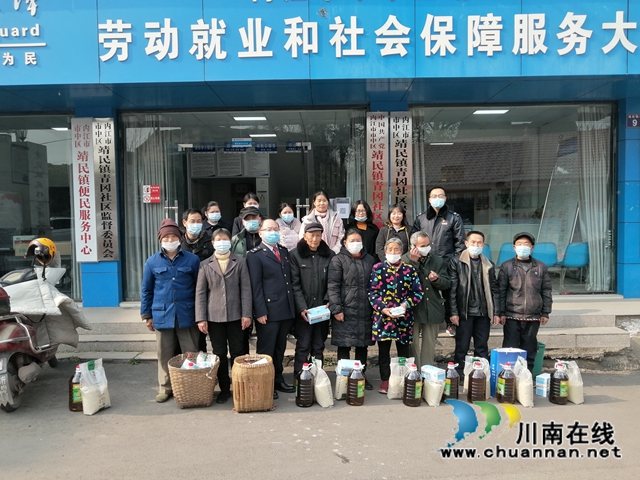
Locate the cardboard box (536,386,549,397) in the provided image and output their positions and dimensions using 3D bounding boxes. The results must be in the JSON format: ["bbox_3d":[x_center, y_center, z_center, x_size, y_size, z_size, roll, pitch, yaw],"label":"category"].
[{"bbox_3d":[2.177,1.438,4.829,0.100,0.100,0.180,1,4,45],"label":"cardboard box"}]

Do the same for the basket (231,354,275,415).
[{"bbox_3d":[-0.583,1.237,4.352,0.360,0.390,0.340,-1,4,0],"label":"basket"}]

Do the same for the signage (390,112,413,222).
[{"bbox_3d":[1.155,-0.782,7.094,0.310,2.038,0.050,-1,2,0],"label":"signage"}]

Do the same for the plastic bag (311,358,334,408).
[{"bbox_3d":[0.027,1.261,4.450,0.210,0.400,0.140,-3,3,-37],"label":"plastic bag"}]

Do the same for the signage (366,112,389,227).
[{"bbox_3d":[0.816,-0.774,6.963,0.310,2.020,0.040,-1,4,0],"label":"signage"}]

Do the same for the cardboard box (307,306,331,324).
[{"bbox_3d":[-0.013,0.664,4.390,0.185,0.090,0.100,-11,14,6],"label":"cardboard box"}]

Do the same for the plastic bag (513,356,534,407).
[{"bbox_3d":[1.864,1.282,4.561,0.120,0.420,0.200,-2,3,-28],"label":"plastic bag"}]

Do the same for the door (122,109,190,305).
[{"bbox_3d":[-2.410,-0.465,7.315,0.969,2.719,0.060,-1,2,0],"label":"door"}]

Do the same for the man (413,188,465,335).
[{"bbox_3d":[1.397,0.227,5.896,0.590,1.712,0.360,-1,2,3],"label":"man"}]

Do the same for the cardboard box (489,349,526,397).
[{"bbox_3d":[1.704,1.191,4.491,0.265,0.405,0.160,-1,4,-4],"label":"cardboard box"}]

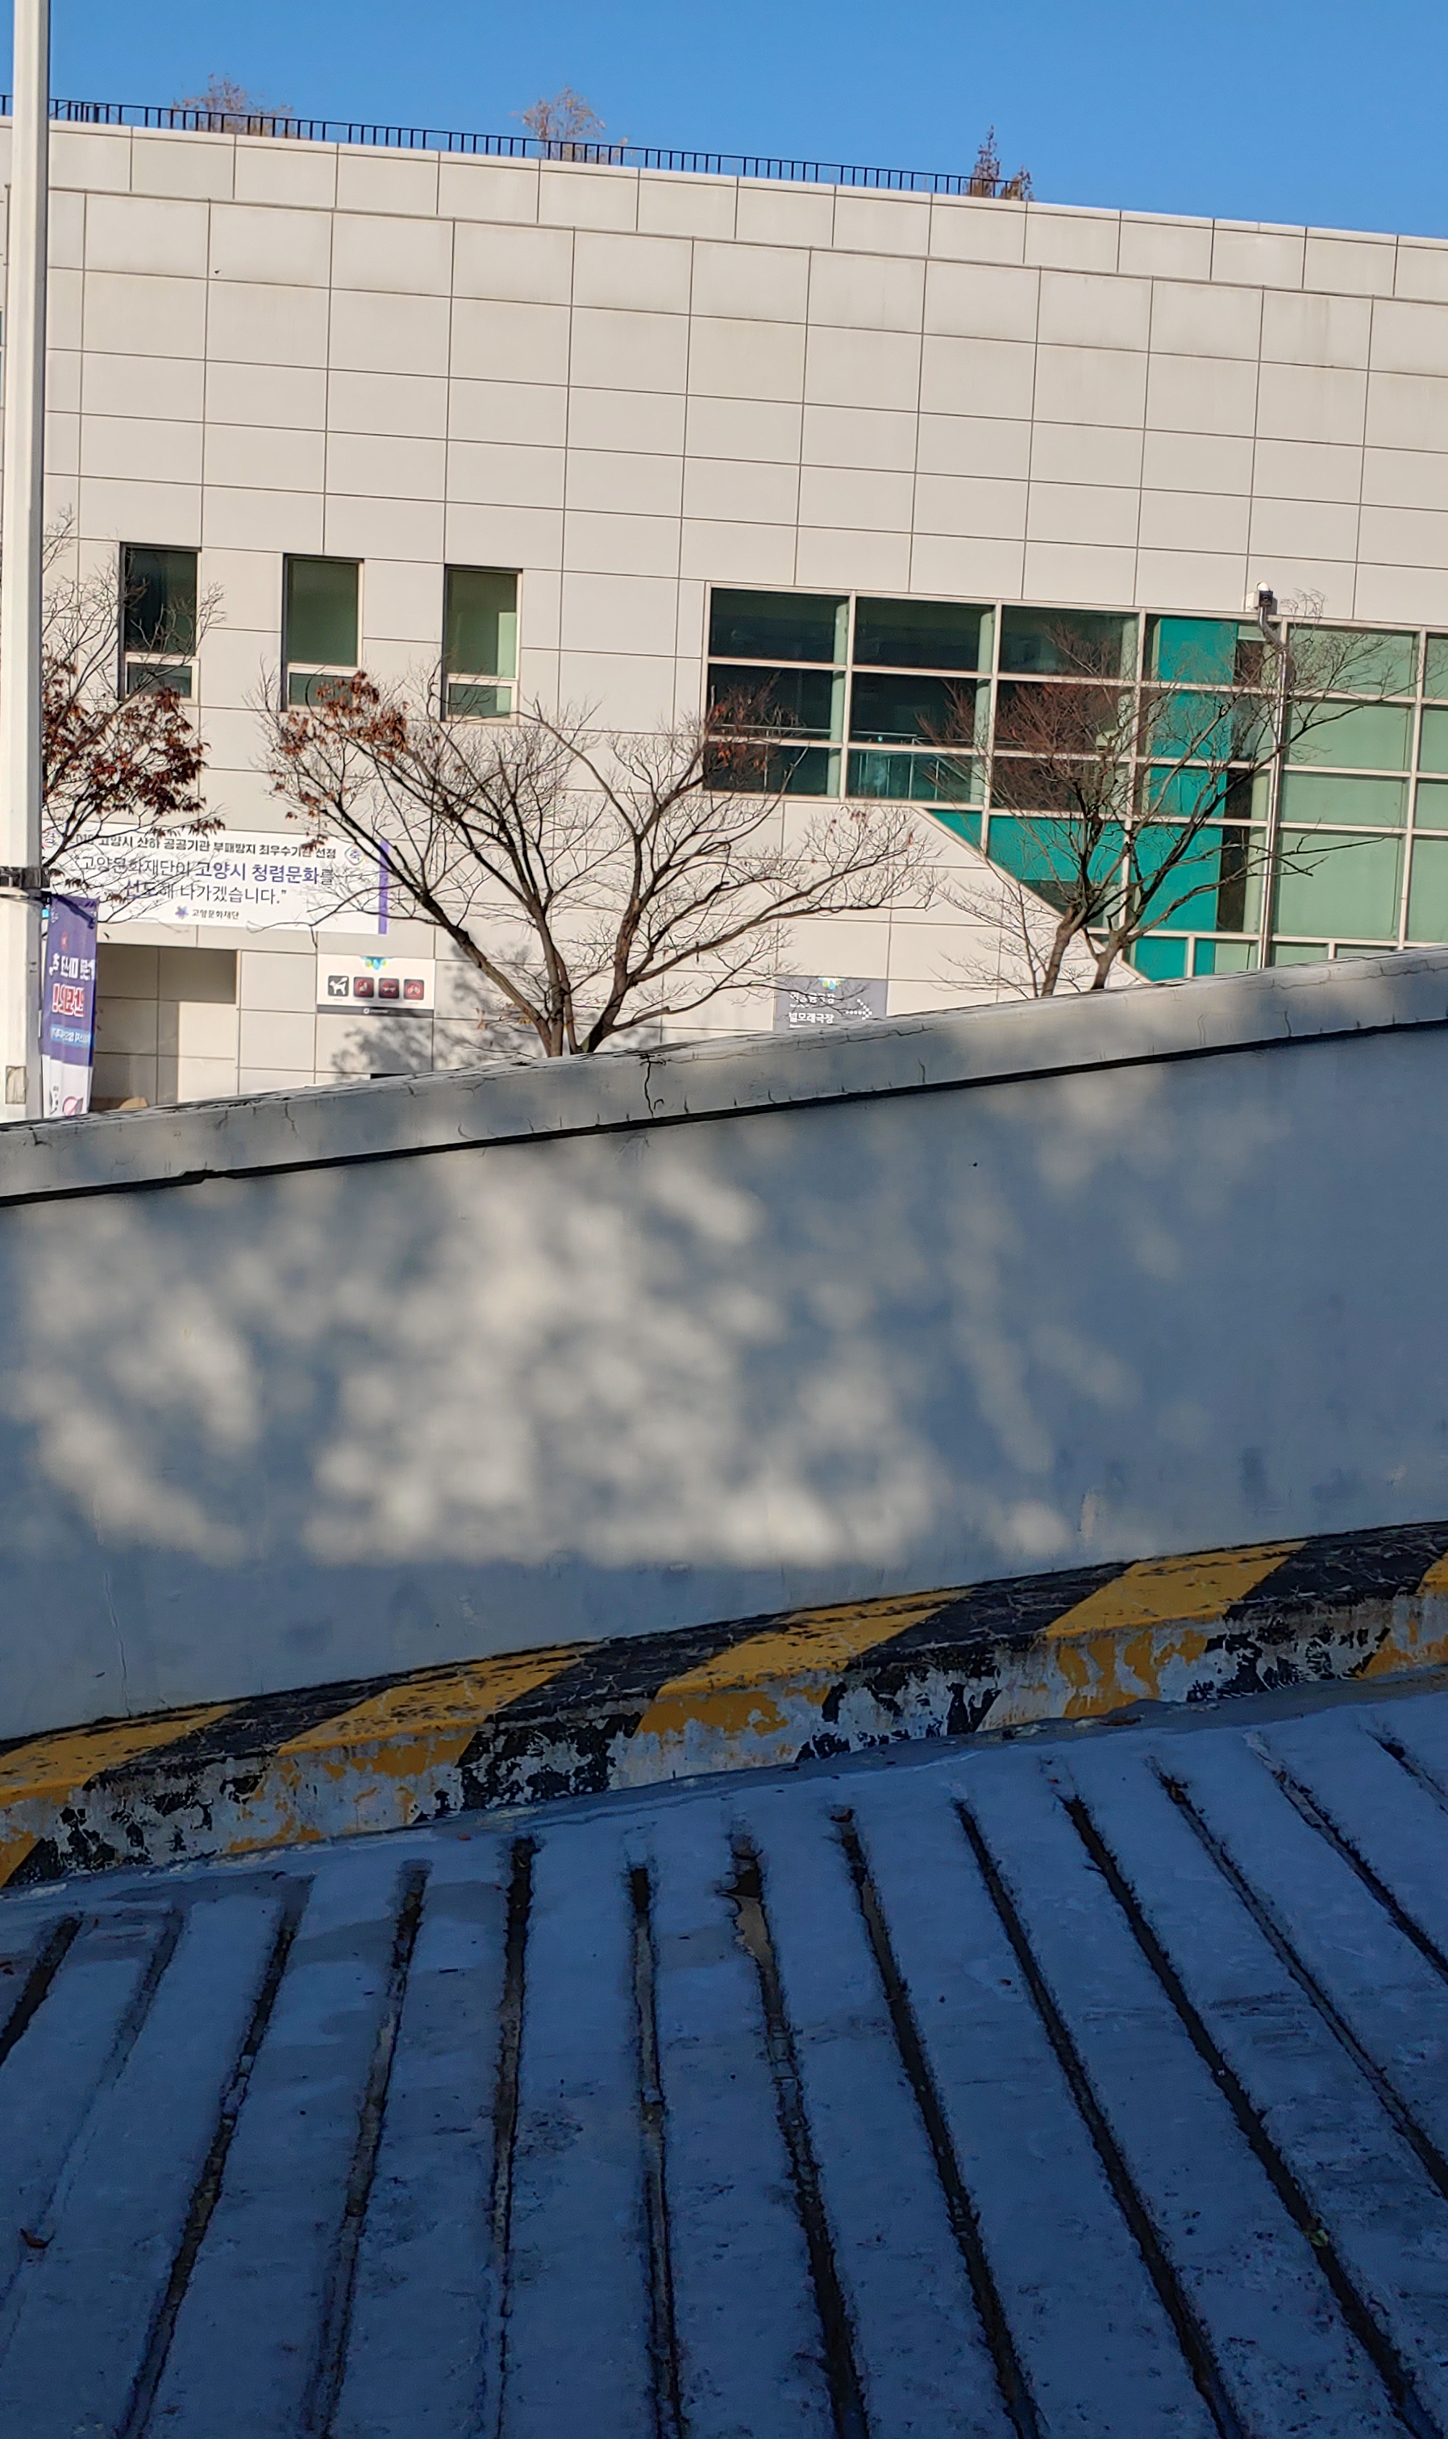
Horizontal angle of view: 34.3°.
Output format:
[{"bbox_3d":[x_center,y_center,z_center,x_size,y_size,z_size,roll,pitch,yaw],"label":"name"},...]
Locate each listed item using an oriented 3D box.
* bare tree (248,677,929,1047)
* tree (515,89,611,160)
[{"bbox_3d":[-1.211,-2.610,21.109,5.960,4.550,5.060,2,5,-4],"label":"bare tree"},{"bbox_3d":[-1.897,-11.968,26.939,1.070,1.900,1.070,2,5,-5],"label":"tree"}]

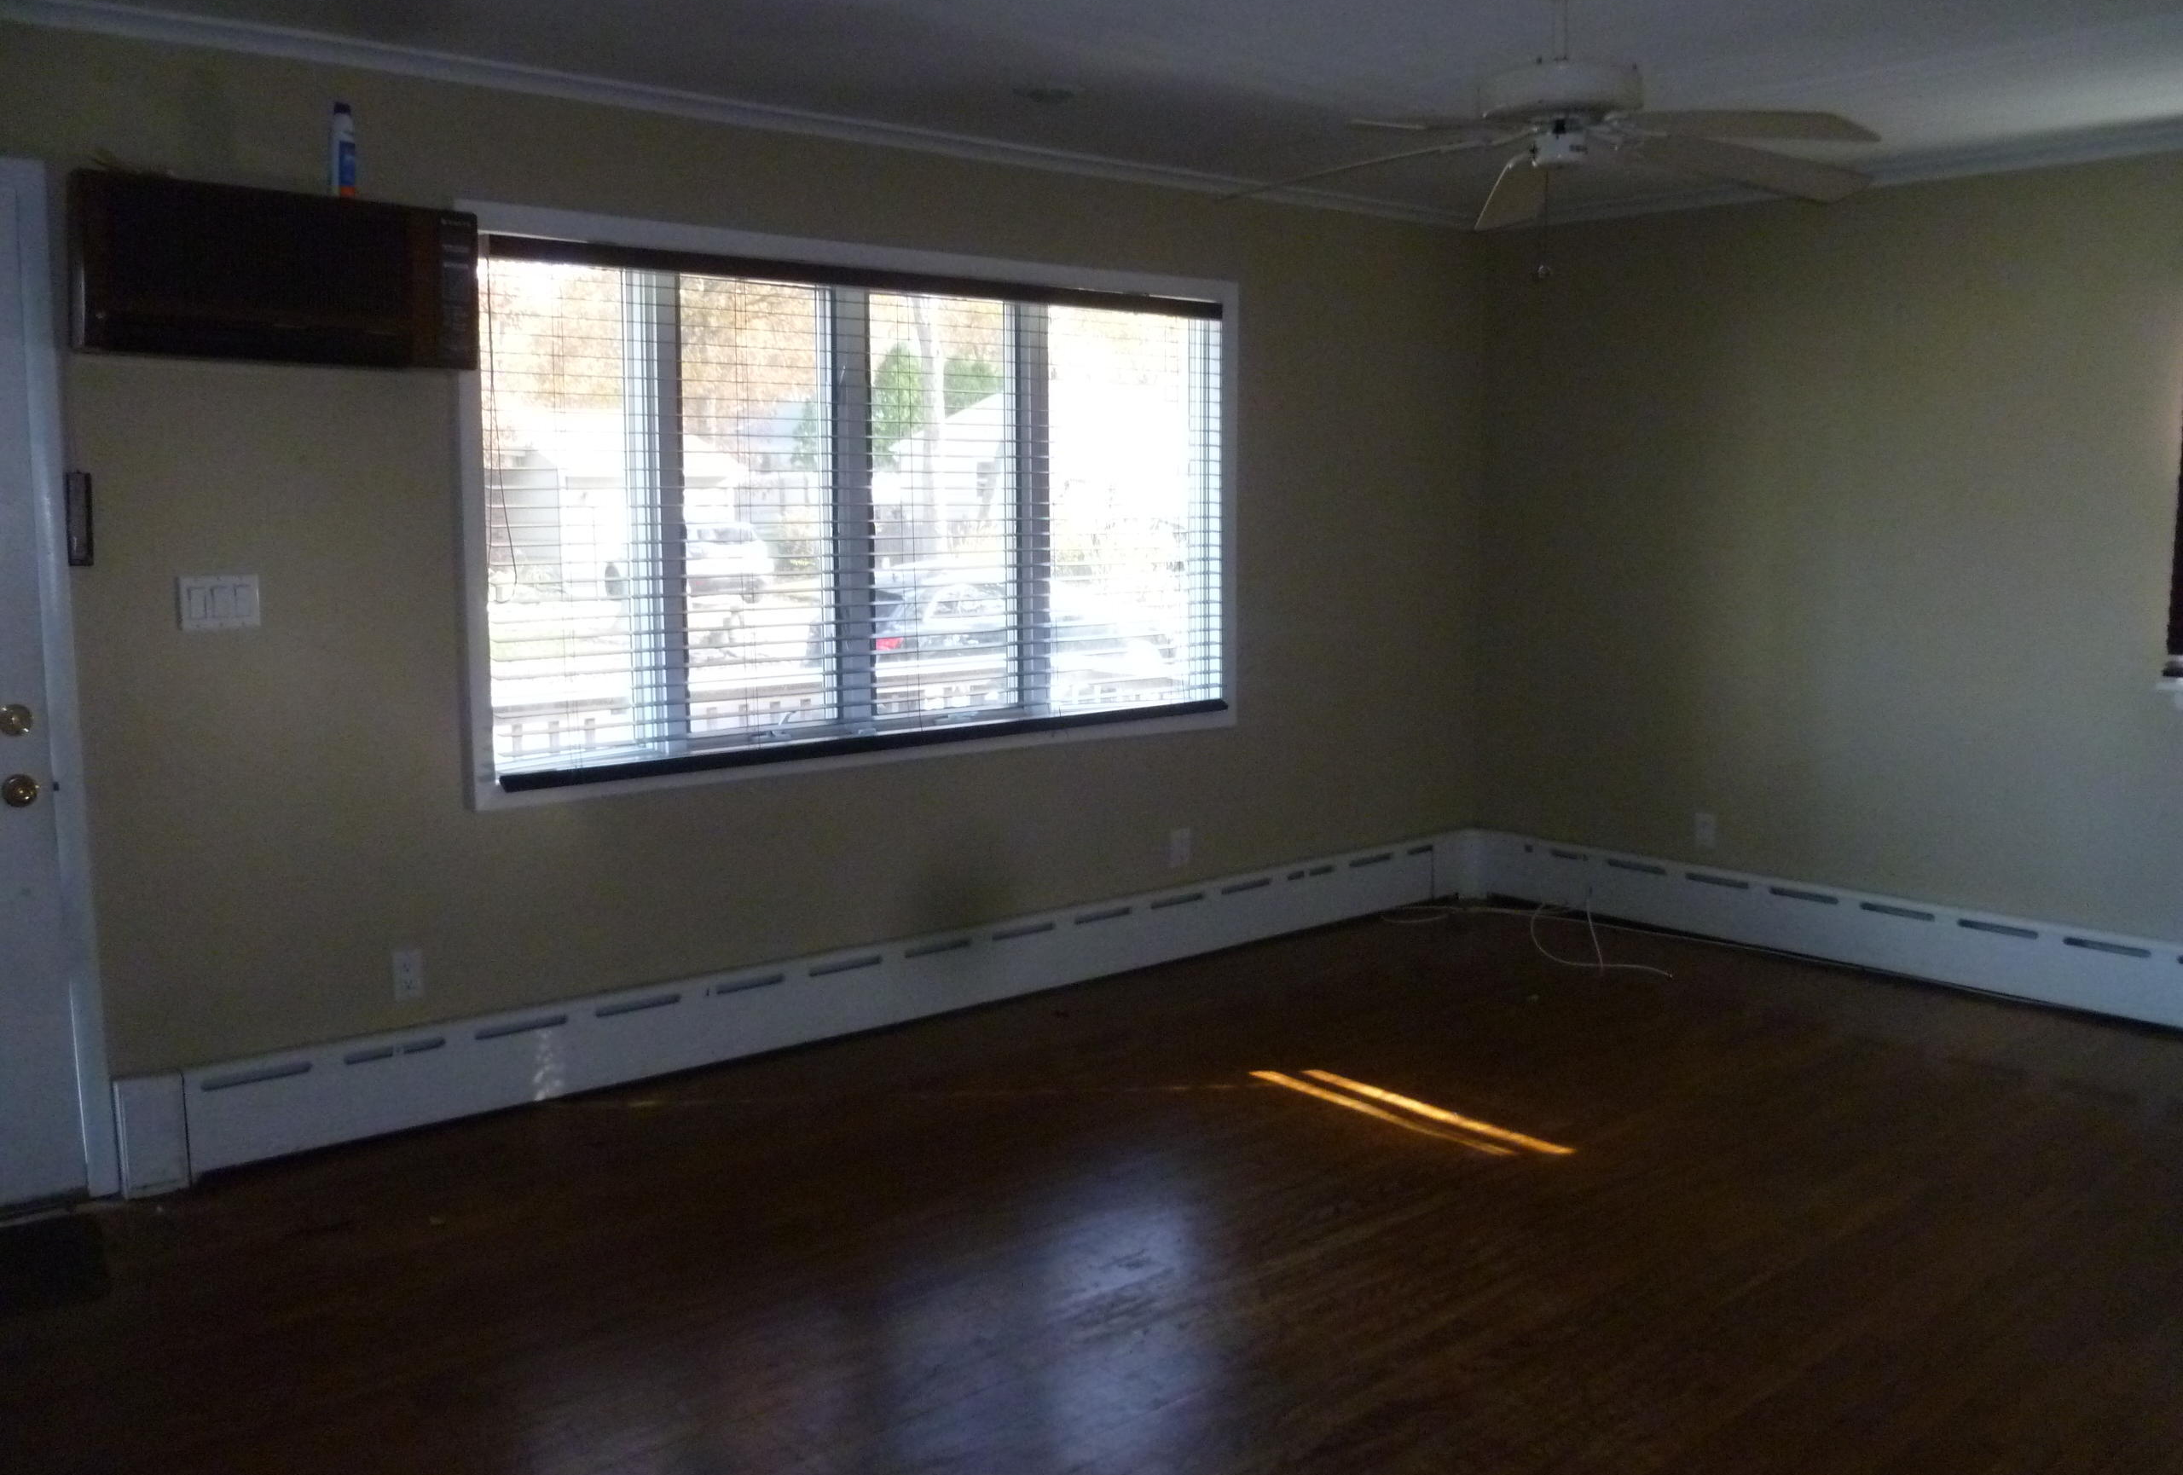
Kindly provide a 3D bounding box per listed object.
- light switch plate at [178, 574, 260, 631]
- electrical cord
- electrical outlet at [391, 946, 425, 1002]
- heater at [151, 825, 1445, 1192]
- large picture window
[{"bbox_3d":[-1.855,-0.288,3.764,0.159,0.113,0.010,-6,10,-39],"label":"light switch plate"},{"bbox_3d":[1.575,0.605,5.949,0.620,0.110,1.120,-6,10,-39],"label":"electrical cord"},{"bbox_3d":[-1.583,0.549,4.094,0.070,0.115,0.010,-6,10,-39],"label":"electrical outlet"},{"bbox_3d":[-0.366,0.665,5.064,4.270,0.235,0.070,-6,10,-39],"label":"heater"},{"bbox_3d":[-0.503,-0.626,4.850,2.390,1.360,0.110,-6,10,-39],"label":"large picture window"}]

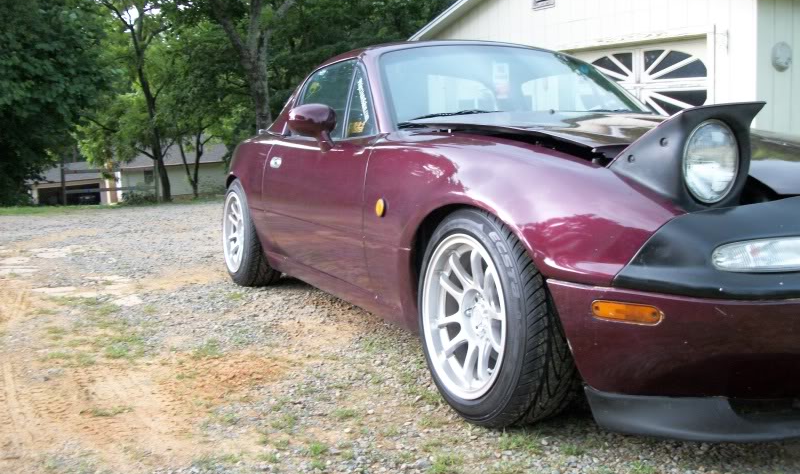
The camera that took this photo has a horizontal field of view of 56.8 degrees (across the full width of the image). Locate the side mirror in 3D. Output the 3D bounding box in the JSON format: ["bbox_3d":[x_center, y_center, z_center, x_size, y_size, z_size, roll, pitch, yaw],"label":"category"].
[{"bbox_3d":[-0.318,-0.402,2.690,0.185,0.165,0.125,-4,8,-27],"label":"side mirror"}]

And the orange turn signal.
[{"bbox_3d":[0.463,0.152,1.500,0.145,0.041,0.030,5,8,35],"label":"orange turn signal"}]

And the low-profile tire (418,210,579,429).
[{"bbox_3d":[0.252,0.207,1.988,0.210,0.580,0.580,0,6,-25],"label":"low-profile tire"}]

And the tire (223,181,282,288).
[{"bbox_3d":[-0.798,-0.028,3.986,0.210,0.580,0.580,-1,6,-27],"label":"tire"}]

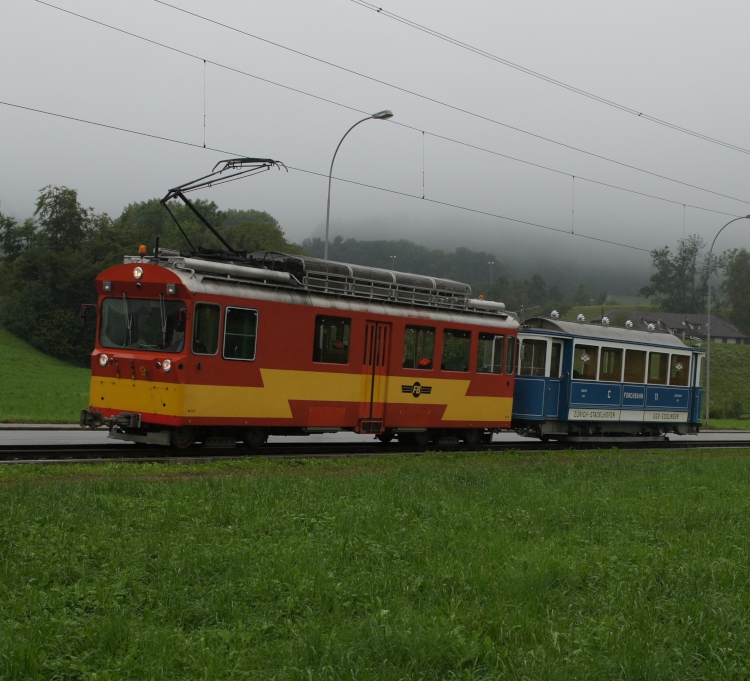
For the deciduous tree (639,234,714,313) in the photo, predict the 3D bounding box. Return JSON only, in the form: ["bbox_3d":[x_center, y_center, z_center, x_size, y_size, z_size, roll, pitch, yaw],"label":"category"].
[{"bbox_3d":[45.598,-10.061,180.288,10.800,12.000,10.400,2,-3,0],"label":"deciduous tree"}]

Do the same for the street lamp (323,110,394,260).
[{"bbox_3d":[-0.591,-2.240,38.603,2.720,10.000,0.330,0,-4,42],"label":"street lamp"}]

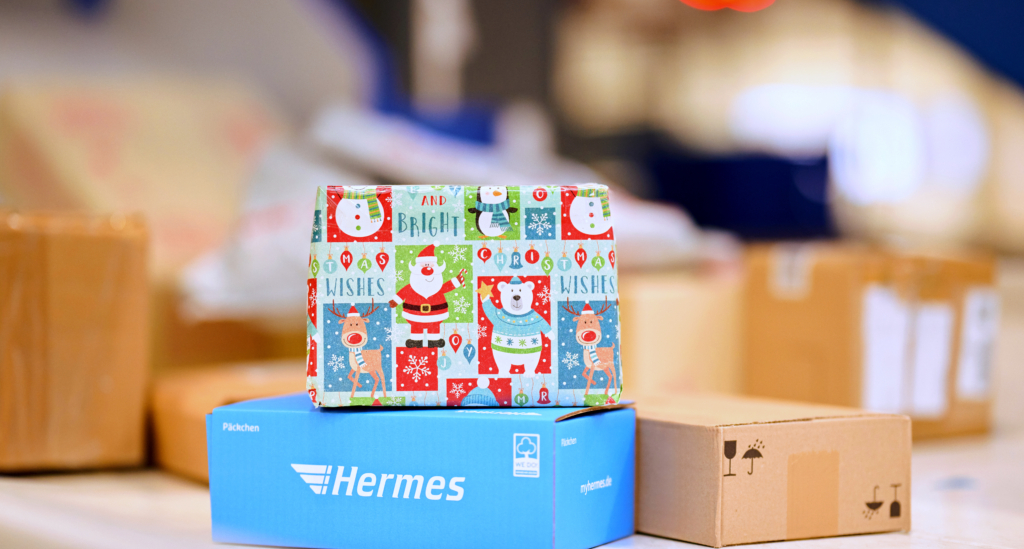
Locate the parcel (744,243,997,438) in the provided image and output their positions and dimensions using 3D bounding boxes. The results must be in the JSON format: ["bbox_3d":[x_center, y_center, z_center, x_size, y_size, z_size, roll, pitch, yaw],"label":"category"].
[{"bbox_3d":[0.407,0.082,2.796,0.172,0.205,0.278,1,2,42],"label":"parcel"}]

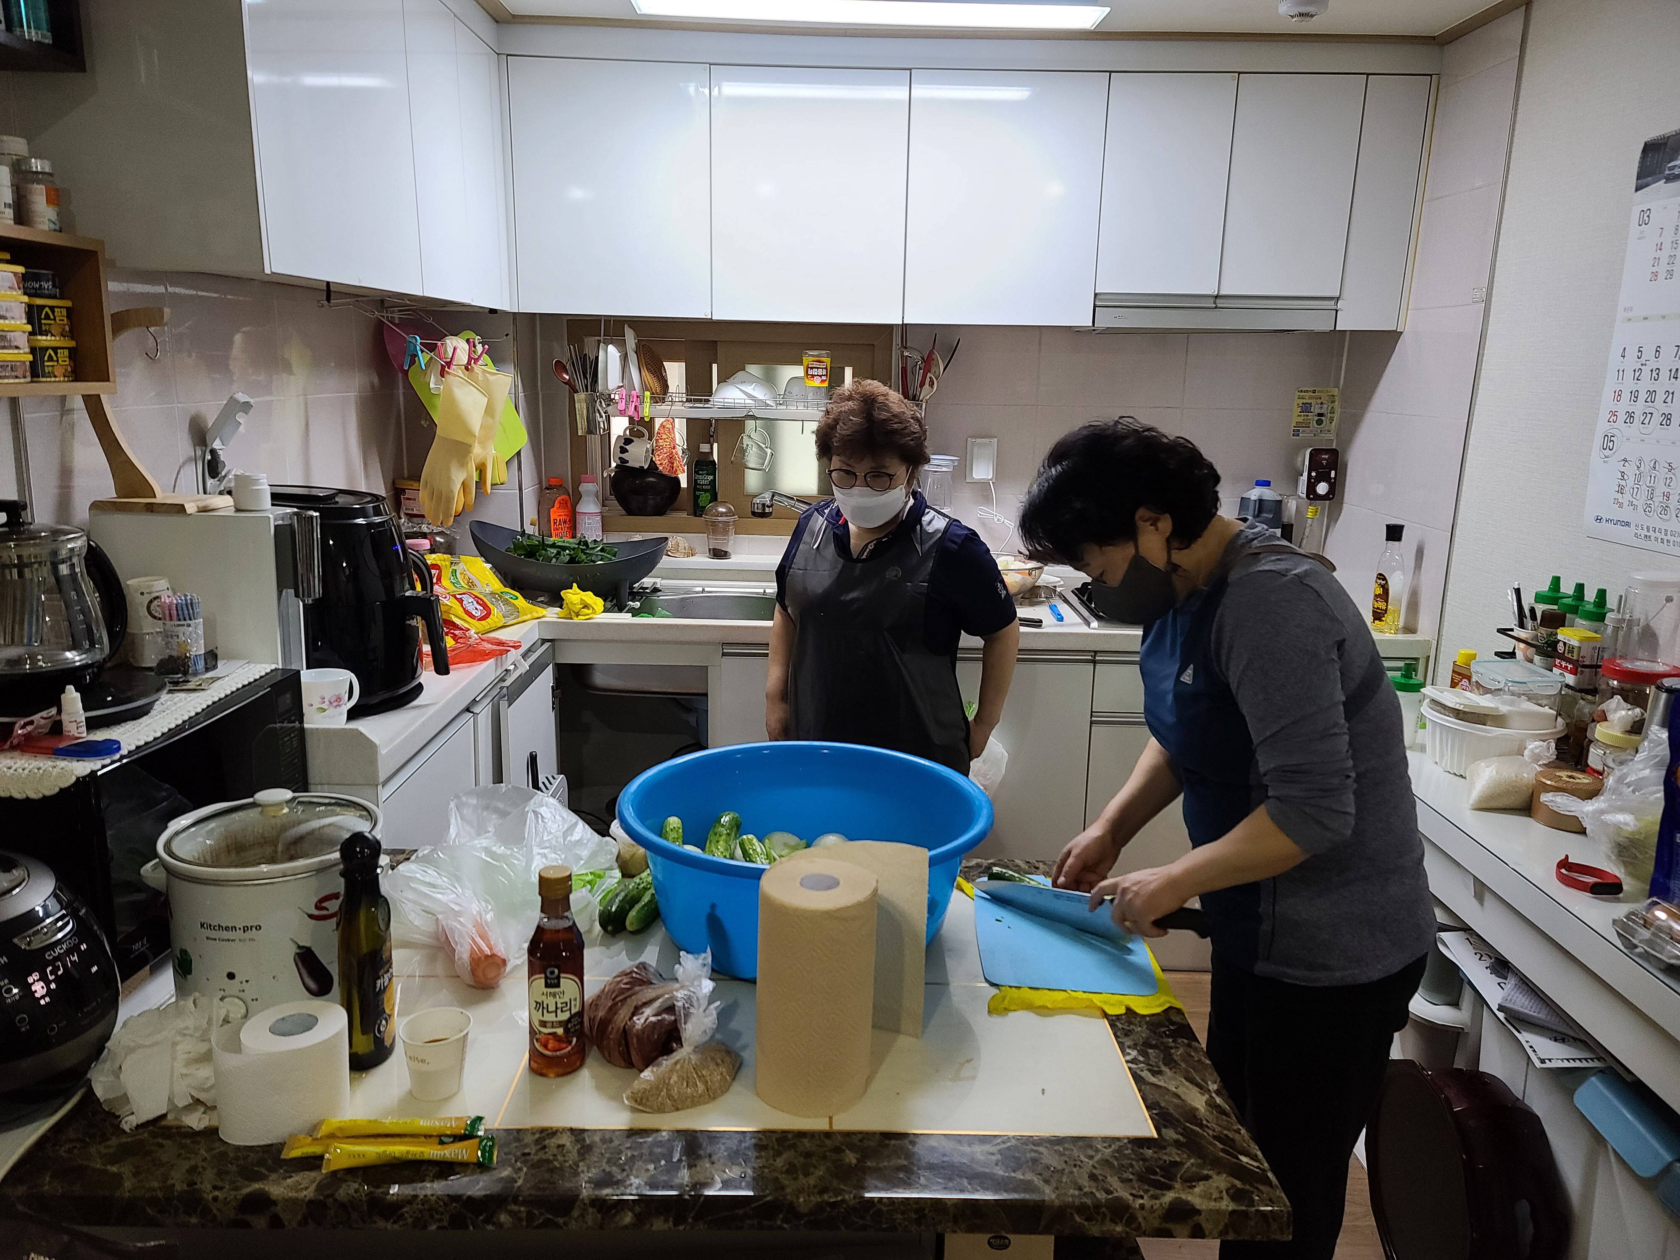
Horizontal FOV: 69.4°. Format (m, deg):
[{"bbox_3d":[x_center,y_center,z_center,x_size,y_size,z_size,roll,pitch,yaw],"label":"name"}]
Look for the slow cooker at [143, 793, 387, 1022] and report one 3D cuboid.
[{"bbox_3d":[-0.651,0.312,1.392,0.282,0.246,0.236,1,13,0],"label":"slow cooker"}]

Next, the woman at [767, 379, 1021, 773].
[{"bbox_3d":[0.087,0.277,2.215,0.450,1.425,0.340,7,14,23],"label":"woman"}]

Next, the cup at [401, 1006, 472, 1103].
[{"bbox_3d":[-0.418,0.443,1.261,0.072,0.070,0.072,1,13,0],"label":"cup"}]

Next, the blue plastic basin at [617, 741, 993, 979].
[{"bbox_3d":[-0.048,0.307,1.638,0.497,0.185,0.497,1,13,0],"label":"blue plastic basin"}]

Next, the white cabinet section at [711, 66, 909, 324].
[{"bbox_3d":[-0.073,-1.060,3.026,0.462,0.571,0.320,1,13,-1],"label":"white cabinet section"}]

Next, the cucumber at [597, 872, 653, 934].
[{"bbox_3d":[-0.277,0.363,1.679,0.036,0.036,0.200,4,13,13],"label":"cucumber"}]

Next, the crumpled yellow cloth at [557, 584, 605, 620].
[{"bbox_3d":[-0.601,-0.073,2.822,0.108,0.085,0.090,1,13,0],"label":"crumpled yellow cloth"}]

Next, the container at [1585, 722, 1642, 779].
[{"bbox_3d":[1.196,0.191,1.870,0.070,0.078,0.070,-2,13,-16],"label":"container"}]

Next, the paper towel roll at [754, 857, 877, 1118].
[{"bbox_3d":[-0.025,0.370,1.264,0.119,0.229,0.119,1,13,0],"label":"paper towel roll"}]

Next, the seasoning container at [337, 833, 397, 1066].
[{"bbox_3d":[-0.500,0.335,1.275,0.048,0.258,0.048,4,13,11],"label":"seasoning container"}]

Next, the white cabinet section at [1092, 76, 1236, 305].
[{"bbox_3d":[0.768,-1.085,3.028,0.297,0.497,0.320,1,13,-1],"label":"white cabinet section"}]

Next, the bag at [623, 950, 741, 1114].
[{"bbox_3d":[-0.160,0.410,1.247,0.120,0.138,0.080,-3,13,-16],"label":"bag"}]

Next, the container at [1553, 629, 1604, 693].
[{"bbox_3d":[1.192,0.048,1.965,0.035,0.085,0.052,-1,13,-8],"label":"container"}]

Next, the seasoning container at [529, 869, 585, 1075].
[{"bbox_3d":[-0.300,0.358,1.281,0.056,0.220,0.056,-2,13,-14],"label":"seasoning container"}]

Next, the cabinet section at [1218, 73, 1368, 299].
[{"bbox_3d":[1.066,-1.082,3.032,0.298,0.502,0.320,1,13,-1],"label":"cabinet section"}]

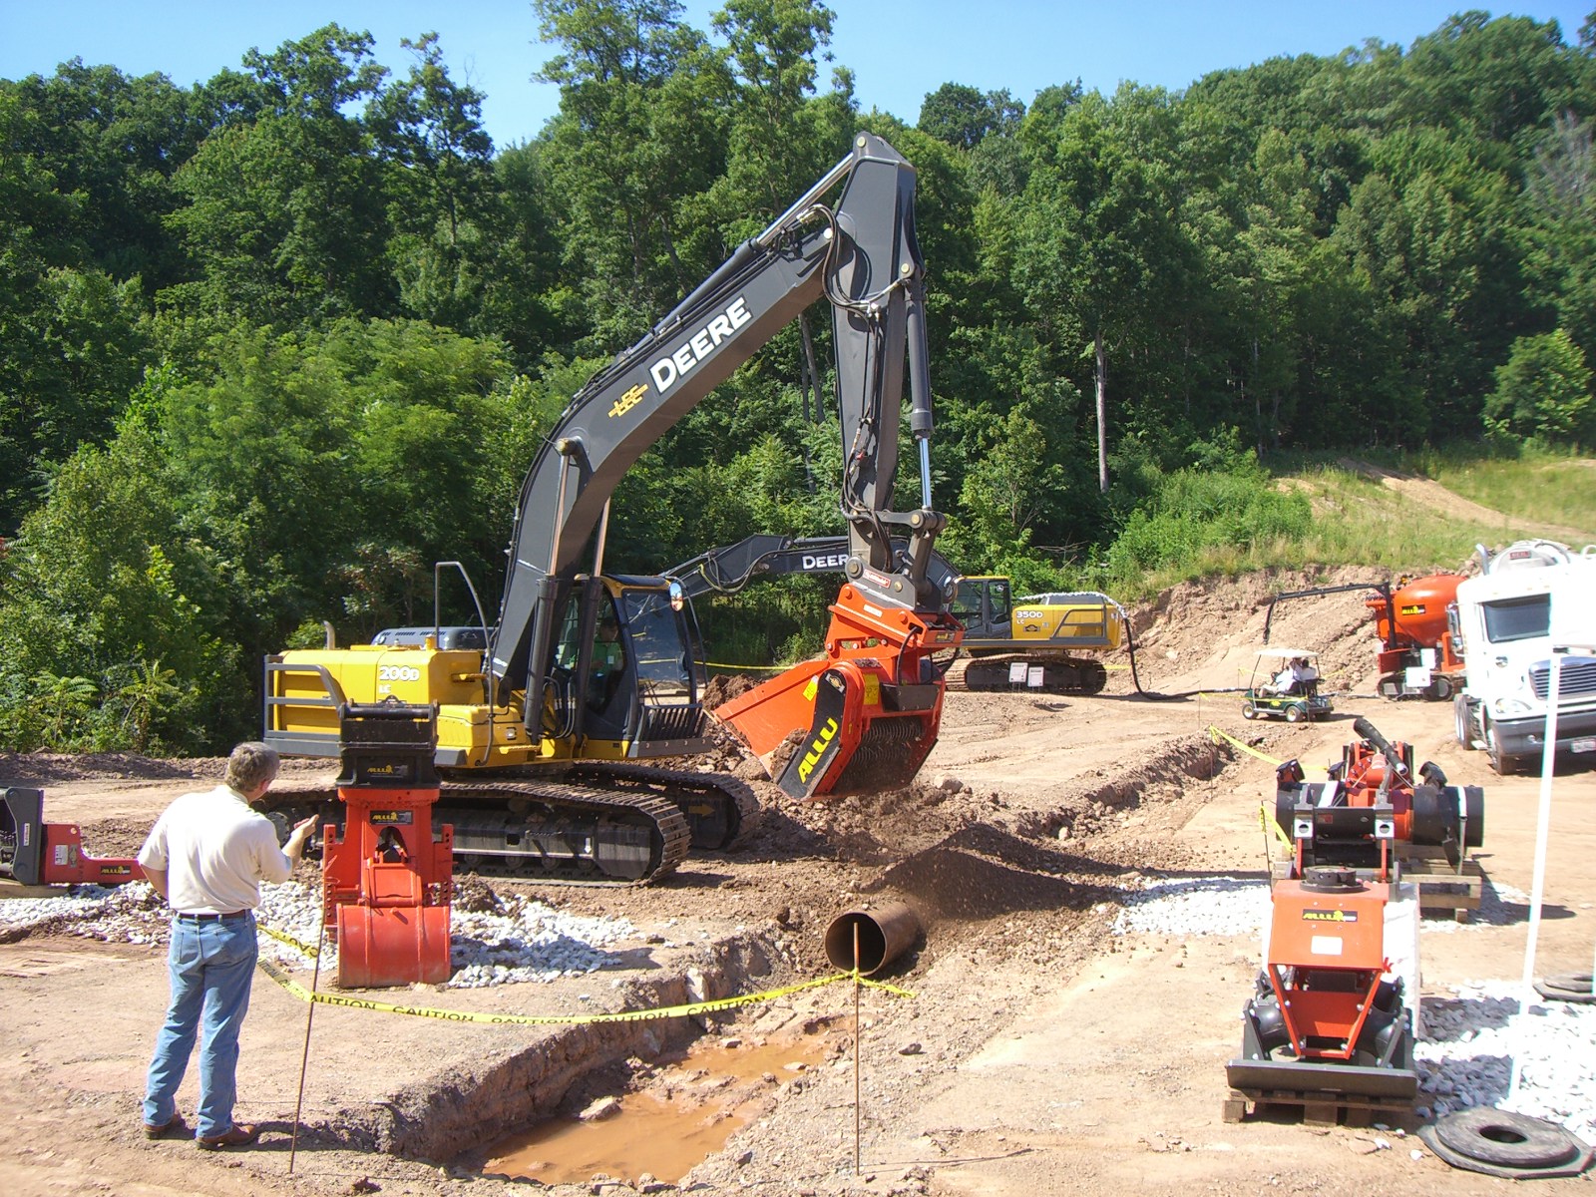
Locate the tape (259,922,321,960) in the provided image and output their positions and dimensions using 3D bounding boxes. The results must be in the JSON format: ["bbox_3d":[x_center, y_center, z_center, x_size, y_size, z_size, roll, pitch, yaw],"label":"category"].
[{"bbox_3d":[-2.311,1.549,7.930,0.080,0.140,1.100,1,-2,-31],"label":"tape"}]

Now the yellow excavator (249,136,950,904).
[{"bbox_3d":[-1.906,-0.655,17.277,8.050,6.750,4.200,-1,-2,35],"label":"yellow excavator"}]

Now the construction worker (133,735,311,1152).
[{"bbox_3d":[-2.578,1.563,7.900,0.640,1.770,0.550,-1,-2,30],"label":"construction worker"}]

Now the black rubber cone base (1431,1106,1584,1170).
[{"bbox_3d":[3.240,2.475,8.020,0.610,0.065,0.610,0,5,0],"label":"black rubber cone base"}]

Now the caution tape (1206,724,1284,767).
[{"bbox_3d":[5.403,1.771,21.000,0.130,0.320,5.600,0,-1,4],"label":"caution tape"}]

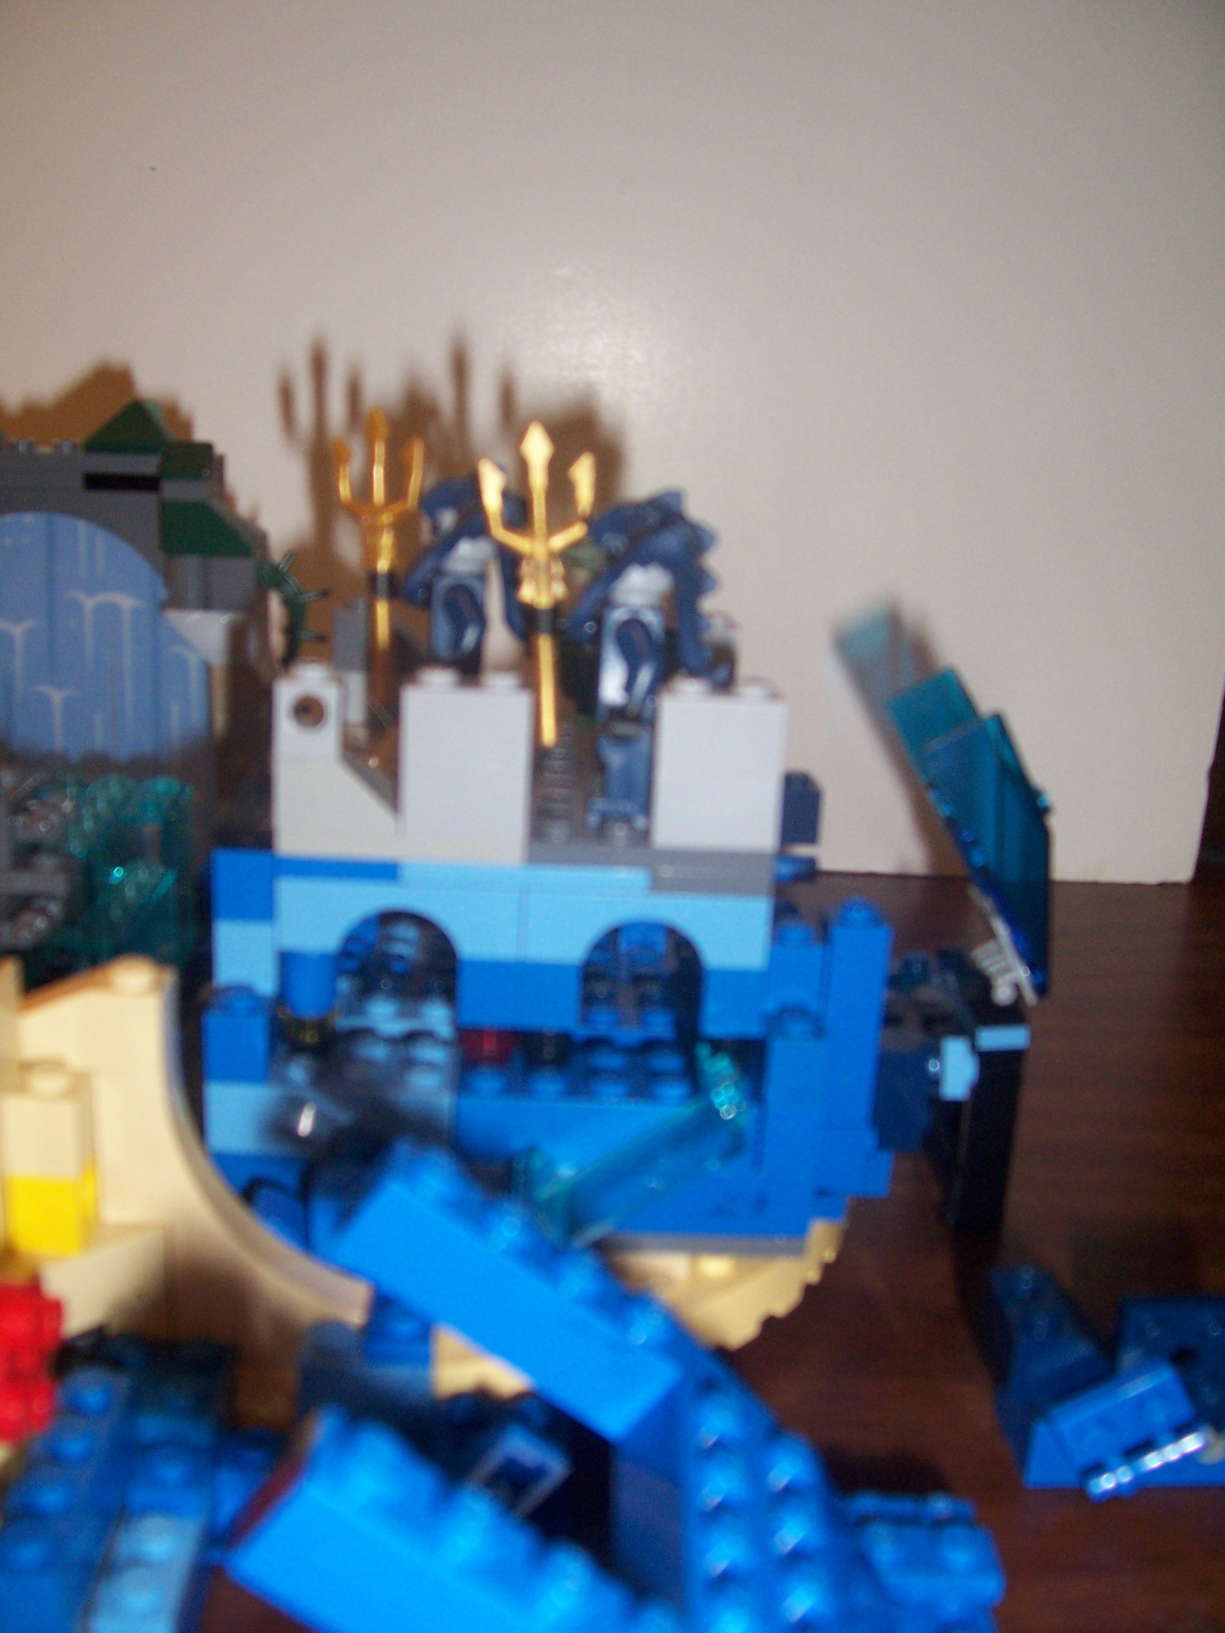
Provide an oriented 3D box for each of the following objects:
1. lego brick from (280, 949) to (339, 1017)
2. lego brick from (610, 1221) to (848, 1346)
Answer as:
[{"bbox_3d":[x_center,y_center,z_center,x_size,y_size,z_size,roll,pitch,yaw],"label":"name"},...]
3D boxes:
[{"bbox_3d":[-0.040,0.021,0.212,0.008,0.010,0.008,2,14,-2],"label":"lego brick"},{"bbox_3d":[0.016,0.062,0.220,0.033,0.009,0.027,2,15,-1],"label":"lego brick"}]

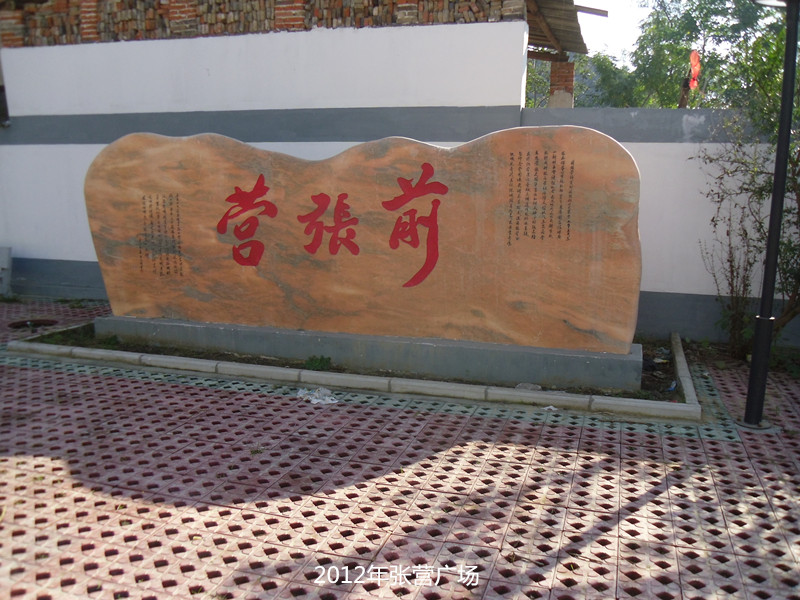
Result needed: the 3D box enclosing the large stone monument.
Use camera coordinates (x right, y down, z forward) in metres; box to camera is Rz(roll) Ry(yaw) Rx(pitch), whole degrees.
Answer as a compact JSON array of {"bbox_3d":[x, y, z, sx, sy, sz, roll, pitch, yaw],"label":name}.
[{"bbox_3d":[-0.590,-0.520,6.600,5.400,2.060,0.590,4,10,17],"label":"large stone monument"}]

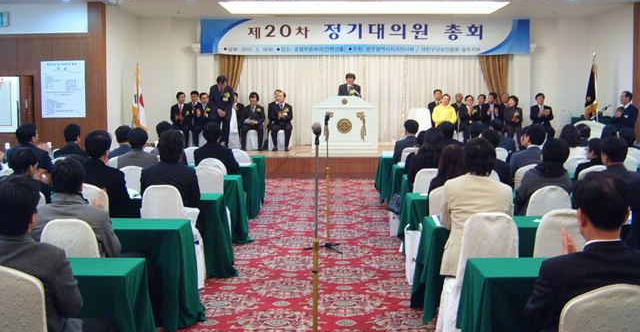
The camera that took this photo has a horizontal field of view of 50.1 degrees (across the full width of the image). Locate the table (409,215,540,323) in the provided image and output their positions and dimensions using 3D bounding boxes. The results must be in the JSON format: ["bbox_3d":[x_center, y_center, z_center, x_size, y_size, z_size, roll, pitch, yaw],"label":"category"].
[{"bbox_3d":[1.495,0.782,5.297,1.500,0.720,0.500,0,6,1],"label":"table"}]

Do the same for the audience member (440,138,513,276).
[{"bbox_3d":[1.099,0.487,4.655,0.520,1.330,0.750,-1,6,-4],"label":"audience member"}]

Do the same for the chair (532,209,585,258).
[{"bbox_3d":[1.583,0.731,4.795,0.460,0.920,0.560,0,6,-2],"label":"chair"}]

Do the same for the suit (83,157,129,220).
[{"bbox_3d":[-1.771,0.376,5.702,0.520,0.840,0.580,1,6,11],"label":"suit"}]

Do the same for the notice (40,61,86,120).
[{"bbox_3d":[-5.025,-1.496,13.413,0.870,1.130,0.020,0,6,1],"label":"notice"}]

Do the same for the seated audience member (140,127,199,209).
[{"bbox_3d":[-1.304,0.359,6.291,0.530,1.360,0.750,0,6,1],"label":"seated audience member"}]

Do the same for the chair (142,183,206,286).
[{"bbox_3d":[-1.308,0.603,6.089,0.460,0.920,0.560,0,6,5],"label":"chair"}]

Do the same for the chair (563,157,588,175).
[{"bbox_3d":[3.092,0.329,8.120,0.480,0.920,0.560,0,6,1],"label":"chair"}]

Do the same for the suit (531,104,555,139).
[{"bbox_3d":[4.858,-0.931,14.970,0.560,0.950,0.680,1,6,11],"label":"suit"}]

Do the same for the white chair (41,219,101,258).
[{"bbox_3d":[-1.582,0.749,4.646,0.430,0.910,0.550,0,6,1],"label":"white chair"}]

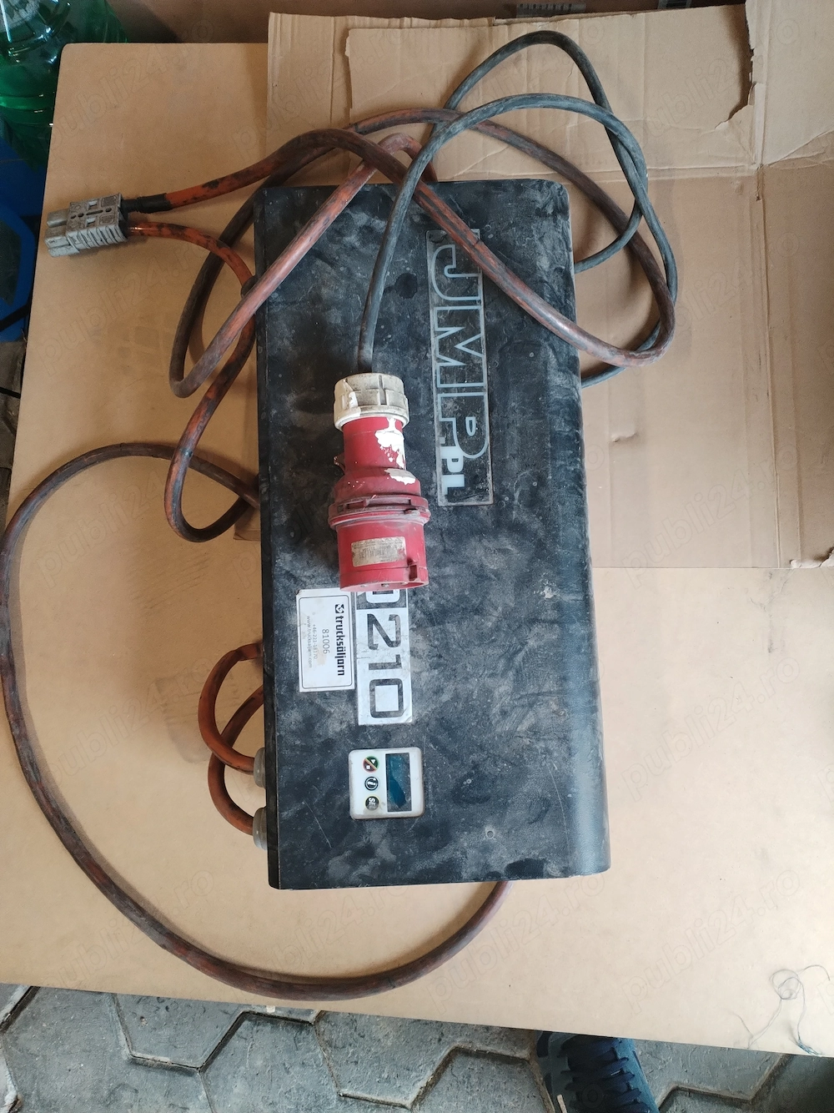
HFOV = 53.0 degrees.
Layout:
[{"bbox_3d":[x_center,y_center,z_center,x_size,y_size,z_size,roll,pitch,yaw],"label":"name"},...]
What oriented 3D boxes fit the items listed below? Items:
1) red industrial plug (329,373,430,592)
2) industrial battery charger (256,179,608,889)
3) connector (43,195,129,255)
[{"bbox_3d":[-0.030,-0.054,0.609,0.075,0.076,0.149,-5,80,-1],"label":"red industrial plug"},{"bbox_3d":[0.006,-0.020,0.735,0.260,0.188,0.543,-2,84,-1],"label":"industrial battery charger"},{"bbox_3d":[-0.363,-0.364,0.920,0.082,0.024,0.053,-12,57,1],"label":"connector"}]

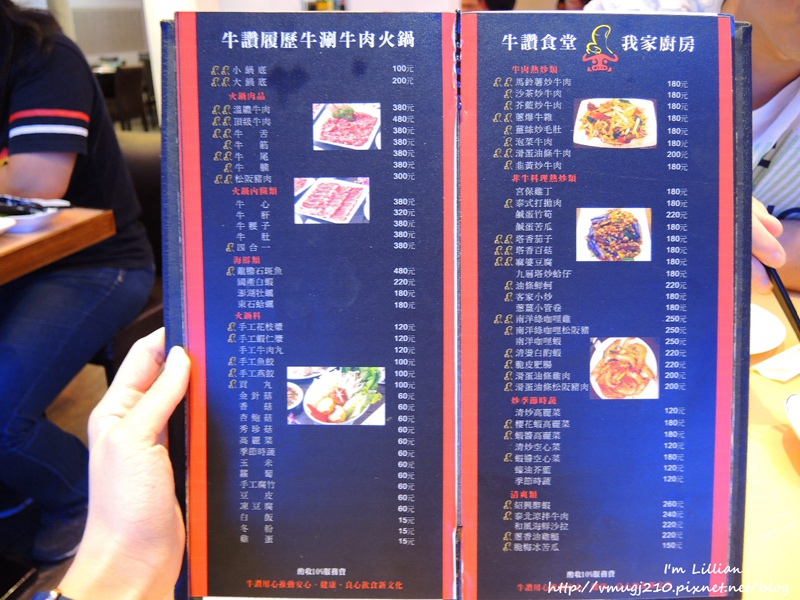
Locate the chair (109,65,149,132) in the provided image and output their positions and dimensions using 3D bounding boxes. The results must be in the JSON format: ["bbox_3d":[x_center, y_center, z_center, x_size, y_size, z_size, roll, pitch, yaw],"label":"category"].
[{"bbox_3d":[-4.090,-2.936,9.477,0.580,0.910,0.460,8,22,20],"label":"chair"}]

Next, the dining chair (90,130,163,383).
[{"bbox_3d":[-0.885,-0.013,1.875,0.460,0.900,0.600,3,21,7],"label":"dining chair"}]

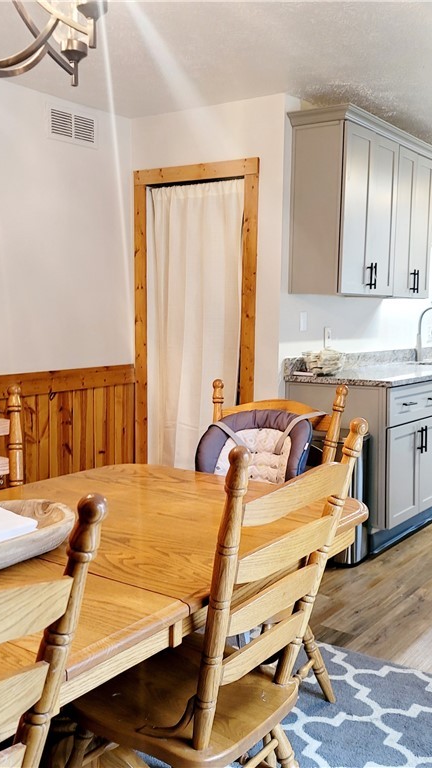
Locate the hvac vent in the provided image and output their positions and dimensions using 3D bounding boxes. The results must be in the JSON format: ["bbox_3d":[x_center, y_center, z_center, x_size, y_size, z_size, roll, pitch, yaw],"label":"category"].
[{"bbox_3d":[-0.825,-1.503,4.346,0.025,0.185,0.388,5,7,37],"label":"hvac vent"}]

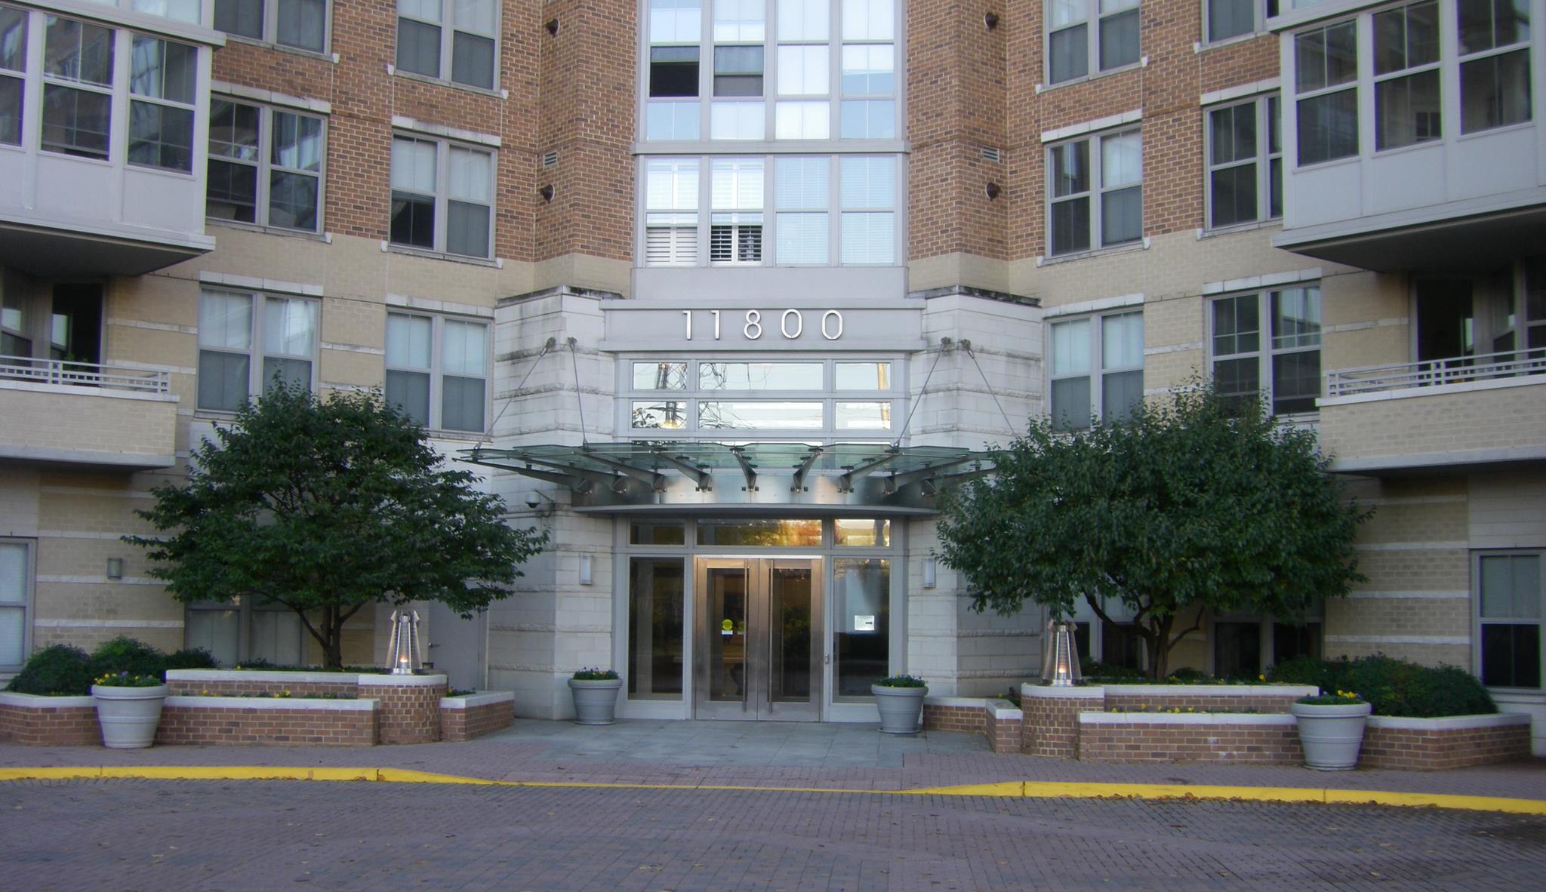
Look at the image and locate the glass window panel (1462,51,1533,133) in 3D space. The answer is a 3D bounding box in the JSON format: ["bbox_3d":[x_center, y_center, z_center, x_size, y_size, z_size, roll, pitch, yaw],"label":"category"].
[{"bbox_3d":[8.321,-4.069,21.562,0.060,0.820,0.837,5,-7,-41],"label":"glass window panel"}]

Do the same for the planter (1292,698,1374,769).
[{"bbox_3d":[6.106,3.171,20.569,0.830,0.720,0.830,0,-5,4],"label":"planter"}]

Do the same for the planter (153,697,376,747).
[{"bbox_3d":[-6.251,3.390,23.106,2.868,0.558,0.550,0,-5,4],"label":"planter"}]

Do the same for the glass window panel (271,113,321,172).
[{"bbox_3d":[-6.956,-4.452,27.383,0.780,0.780,0.050,5,-7,-41],"label":"glass window panel"}]

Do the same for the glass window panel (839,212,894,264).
[{"bbox_3d":[1.513,-3.359,30.324,0.892,0.848,0.060,0,-5,4],"label":"glass window panel"}]

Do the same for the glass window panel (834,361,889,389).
[{"bbox_3d":[1.376,-1.065,28.698,0.849,0.425,0.060,0,-5,4],"label":"glass window panel"}]

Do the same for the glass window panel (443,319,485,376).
[{"bbox_3d":[-4.908,-1.563,29.851,0.779,0.813,0.060,5,-7,-41],"label":"glass window panel"}]

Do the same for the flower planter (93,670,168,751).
[{"bbox_3d":[-7.510,3.065,21.978,0.885,0.903,0.885,0,-5,4],"label":"flower planter"}]

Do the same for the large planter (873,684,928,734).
[{"bbox_3d":[1.758,3.619,25.869,0.765,0.636,0.765,0,-5,4],"label":"large planter"}]

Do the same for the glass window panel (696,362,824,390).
[{"bbox_3d":[-0.193,-1.064,28.492,1.913,0.425,0.050,0,-5,4],"label":"glass window panel"}]

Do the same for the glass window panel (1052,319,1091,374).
[{"bbox_3d":[4.518,-1.489,28.400,0.060,0.809,0.762,5,-7,-41],"label":"glass window panel"}]

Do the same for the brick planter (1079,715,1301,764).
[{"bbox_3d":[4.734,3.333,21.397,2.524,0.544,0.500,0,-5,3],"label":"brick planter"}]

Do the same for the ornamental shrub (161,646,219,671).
[{"bbox_3d":[-7.795,2.964,24.844,0.850,0.600,0.750,0,-5,4],"label":"ornamental shrub"}]

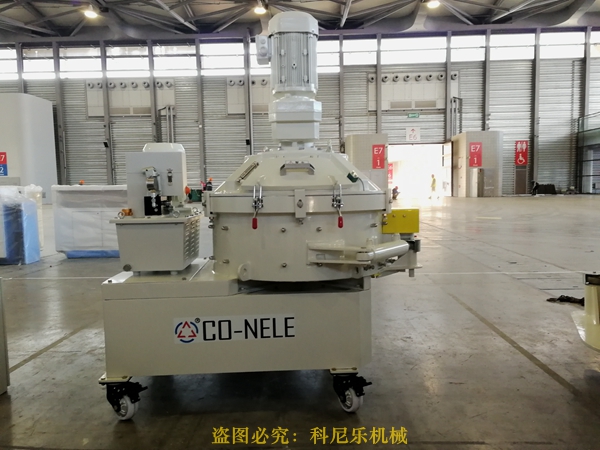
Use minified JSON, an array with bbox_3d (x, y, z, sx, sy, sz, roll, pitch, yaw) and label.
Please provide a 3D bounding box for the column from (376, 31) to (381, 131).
[{"bbox_3d":[6.374,-8.686,37.494,0.330,13.105,0.420,-1,4,2],"label":"column"}]

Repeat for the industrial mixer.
[{"bbox_3d":[-0.135,-0.115,2.133,1.339,1.657,0.870,-1,4,-3],"label":"industrial mixer"}]

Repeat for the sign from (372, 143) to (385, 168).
[{"bbox_3d":[5.718,-4.933,34.000,0.886,1.758,0.050,-1,4,2],"label":"sign"}]

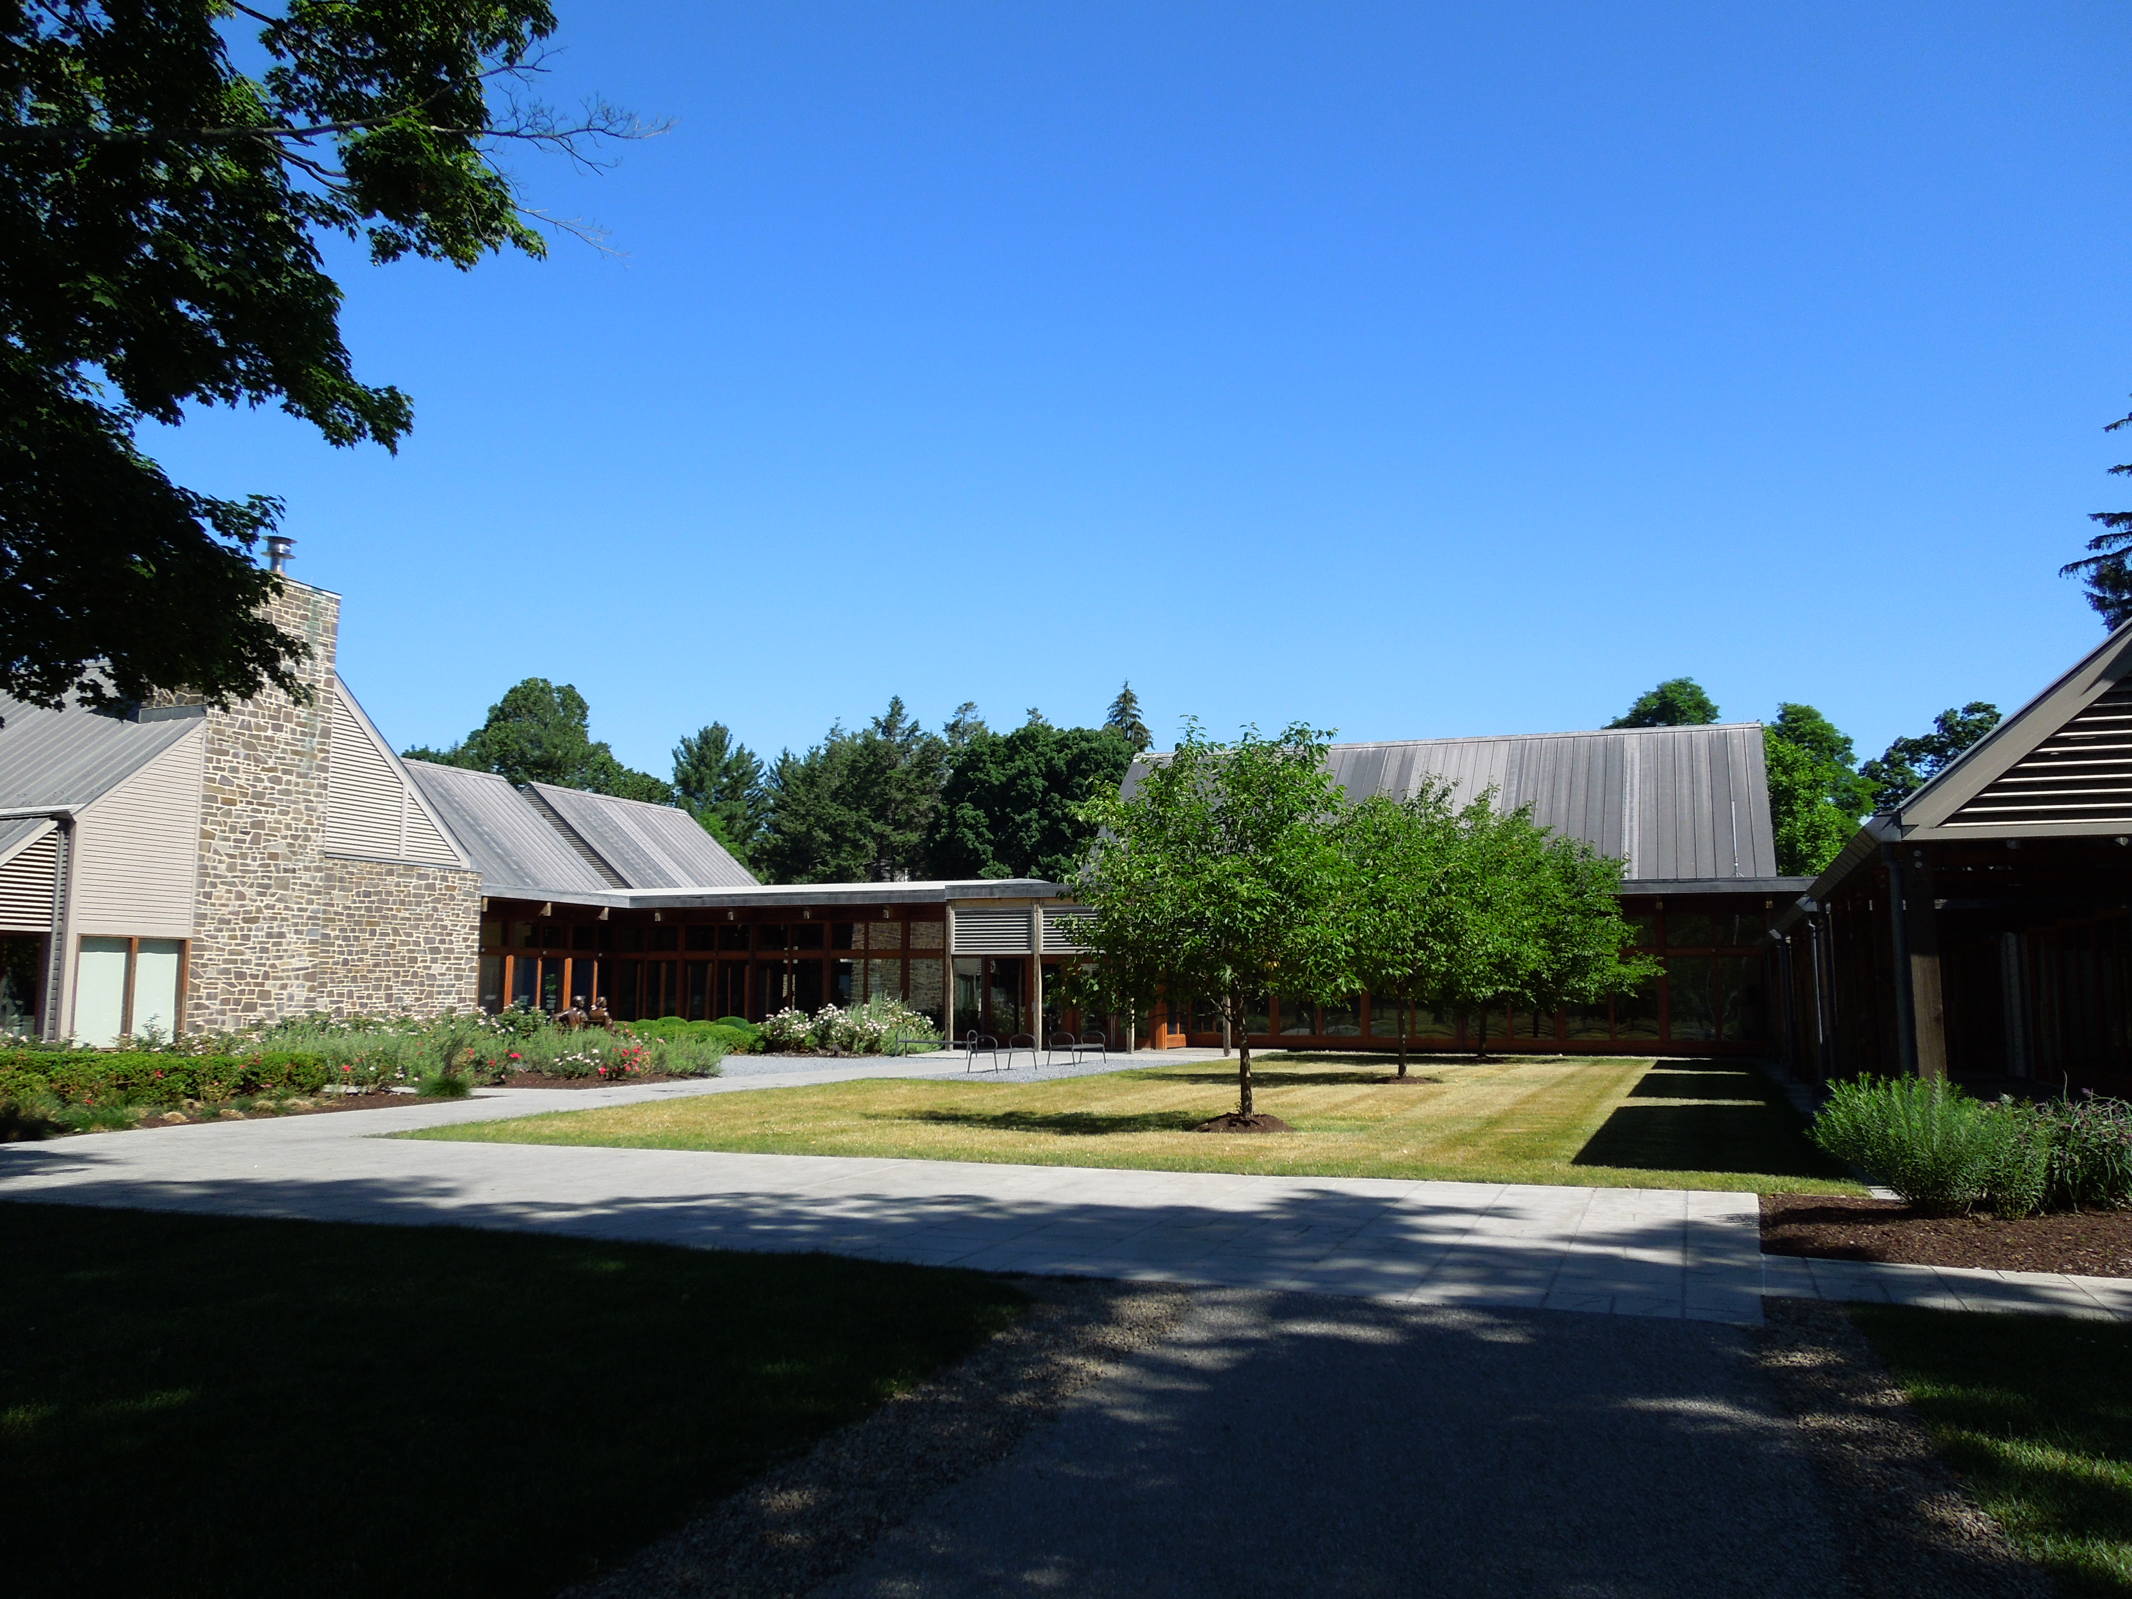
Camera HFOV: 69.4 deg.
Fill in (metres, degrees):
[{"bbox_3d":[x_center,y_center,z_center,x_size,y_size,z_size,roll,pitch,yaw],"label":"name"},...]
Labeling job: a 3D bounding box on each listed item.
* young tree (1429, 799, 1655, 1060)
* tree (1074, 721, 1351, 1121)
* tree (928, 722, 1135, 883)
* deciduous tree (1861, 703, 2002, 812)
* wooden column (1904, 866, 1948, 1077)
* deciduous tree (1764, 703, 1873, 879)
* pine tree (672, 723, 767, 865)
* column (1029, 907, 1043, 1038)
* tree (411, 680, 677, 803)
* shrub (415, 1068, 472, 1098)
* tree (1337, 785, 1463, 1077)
[{"bbox_3d":[12.362,3.377,40.582,6.049,6.937,5.800,-2,-8,17],"label":"young tree"},{"bbox_3d":[1.880,1.553,19.933,3.676,5.173,3.676,0,-7,5],"label":"tree"},{"bbox_3d":[-2.191,4.023,84.875,11.809,16.832,11.218,0,-7,-1],"label":"tree"},{"bbox_3d":[44.383,3.429,78.882,7.629,16.945,7.247,-4,-8,29],"label":"deciduous tree"},{"bbox_3d":[8.151,1.956,14.549,0.250,3.060,0.250,-3,-8,22],"label":"wooden column"},{"bbox_3d":[32.657,3.074,68.754,6.500,14.943,6.500,-3,-8,25],"label":"deciduous tree"},{"bbox_3d":[-18.814,4.028,84.863,5.674,16.652,5.674,2,-8,-12],"label":"pine tree"},{"bbox_3d":[-0.798,5.238,45.630,0.230,4.404,0.230,-3,-8,22],"label":"column"},{"bbox_3d":[-31.739,2.922,93.130,15.238,20.831,13.715,3,-8,-19],"label":"tree"},{"bbox_3d":[-9.729,4.427,24.108,0.821,0.424,0.821,3,-8,-21],"label":"shrub"},{"bbox_3d":[6.804,2.549,30.405,4.036,5.923,4.036,-1,-8,13],"label":"tree"}]

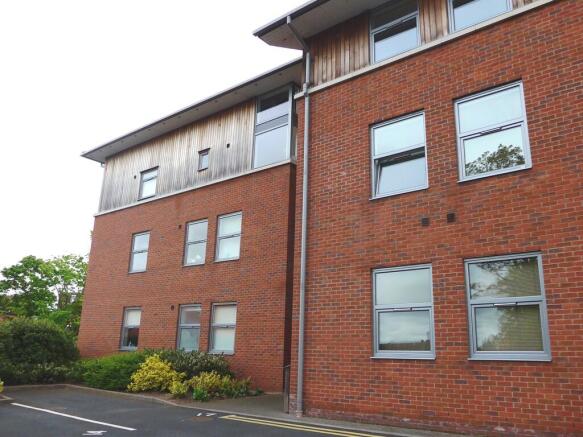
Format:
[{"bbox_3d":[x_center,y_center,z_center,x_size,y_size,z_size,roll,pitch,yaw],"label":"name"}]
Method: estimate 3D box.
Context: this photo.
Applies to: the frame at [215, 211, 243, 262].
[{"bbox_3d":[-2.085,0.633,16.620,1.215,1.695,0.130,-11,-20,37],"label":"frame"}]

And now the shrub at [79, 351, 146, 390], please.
[{"bbox_3d":[-5.431,4.623,14.900,1.850,1.100,1.350,-11,-20,37],"label":"shrub"}]

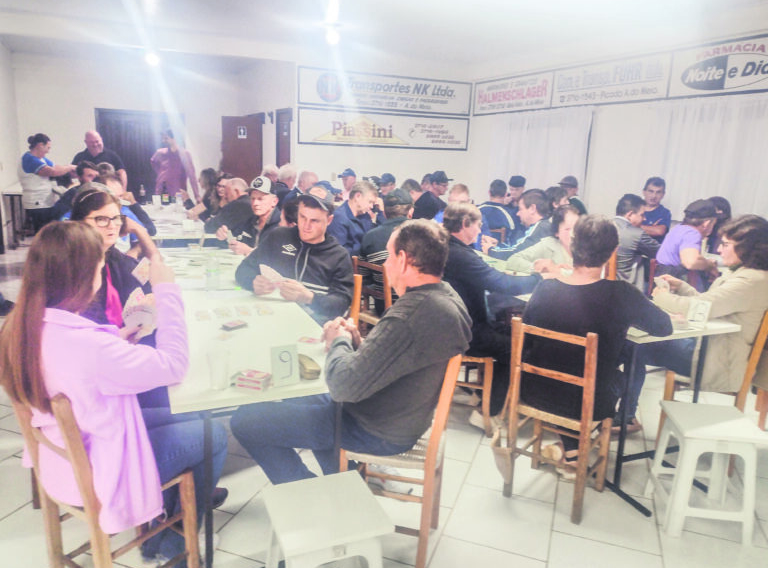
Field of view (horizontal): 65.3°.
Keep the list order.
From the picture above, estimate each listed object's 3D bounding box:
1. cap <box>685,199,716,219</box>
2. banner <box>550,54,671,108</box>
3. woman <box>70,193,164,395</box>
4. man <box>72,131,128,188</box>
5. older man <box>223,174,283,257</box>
[{"bbox_3d":[2.329,-0.555,4.400,0.250,0.130,0.180,14,8,-17],"label":"cap"},{"bbox_3d":[2.403,-2.186,6.522,0.030,0.431,1.724,-3,13,-23],"label":"banner"},{"bbox_3d":[-1.042,0.303,2.505,0.760,1.376,0.560,6,13,18],"label":"woman"},{"bbox_3d":[-3.290,-0.913,6.991,0.600,1.694,0.380,-2,13,-17],"label":"man"},{"bbox_3d":[-0.893,-0.093,4.396,0.800,1.350,0.550,-7,15,-36],"label":"older man"}]

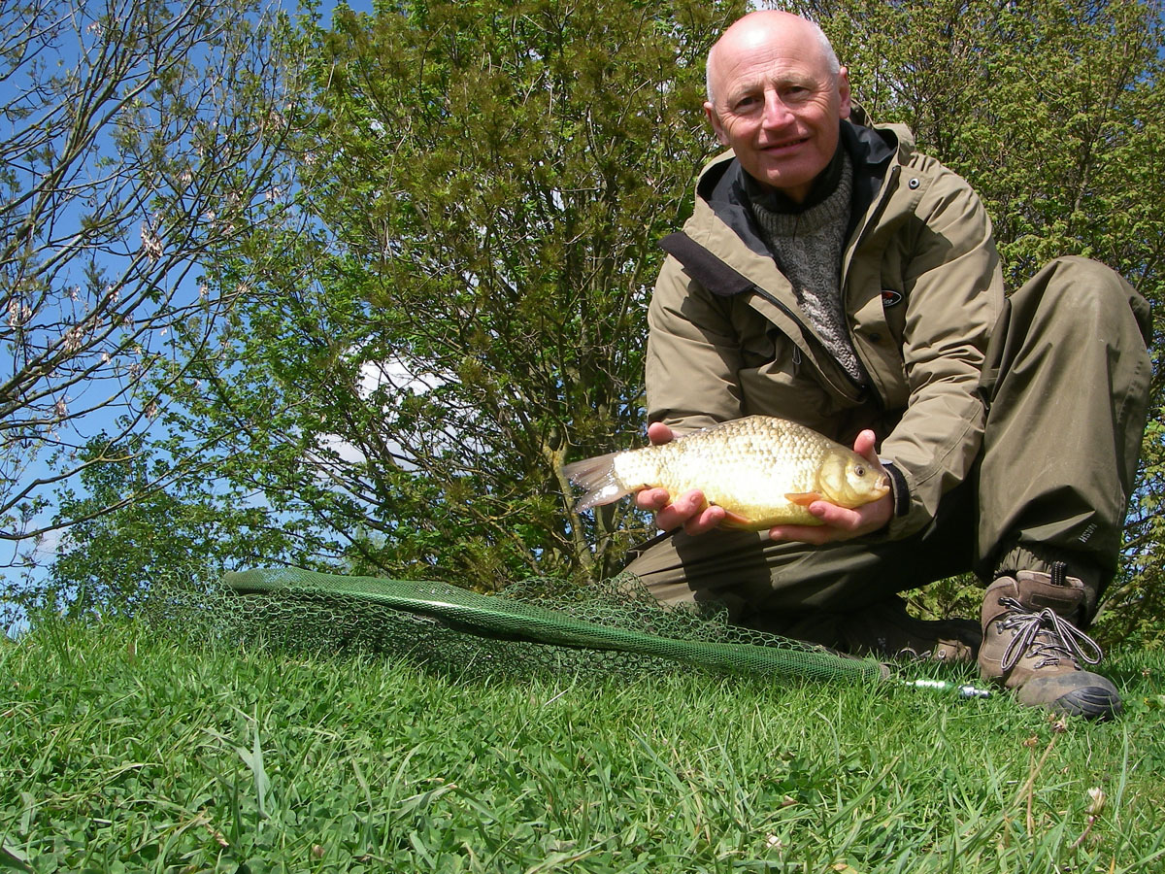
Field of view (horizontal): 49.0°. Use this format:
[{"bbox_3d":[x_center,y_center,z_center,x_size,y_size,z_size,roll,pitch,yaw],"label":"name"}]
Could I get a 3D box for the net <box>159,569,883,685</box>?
[{"bbox_3d":[-0.015,0.255,1.840,0.920,0.140,0.570,-1,-4,24],"label":"net"}]

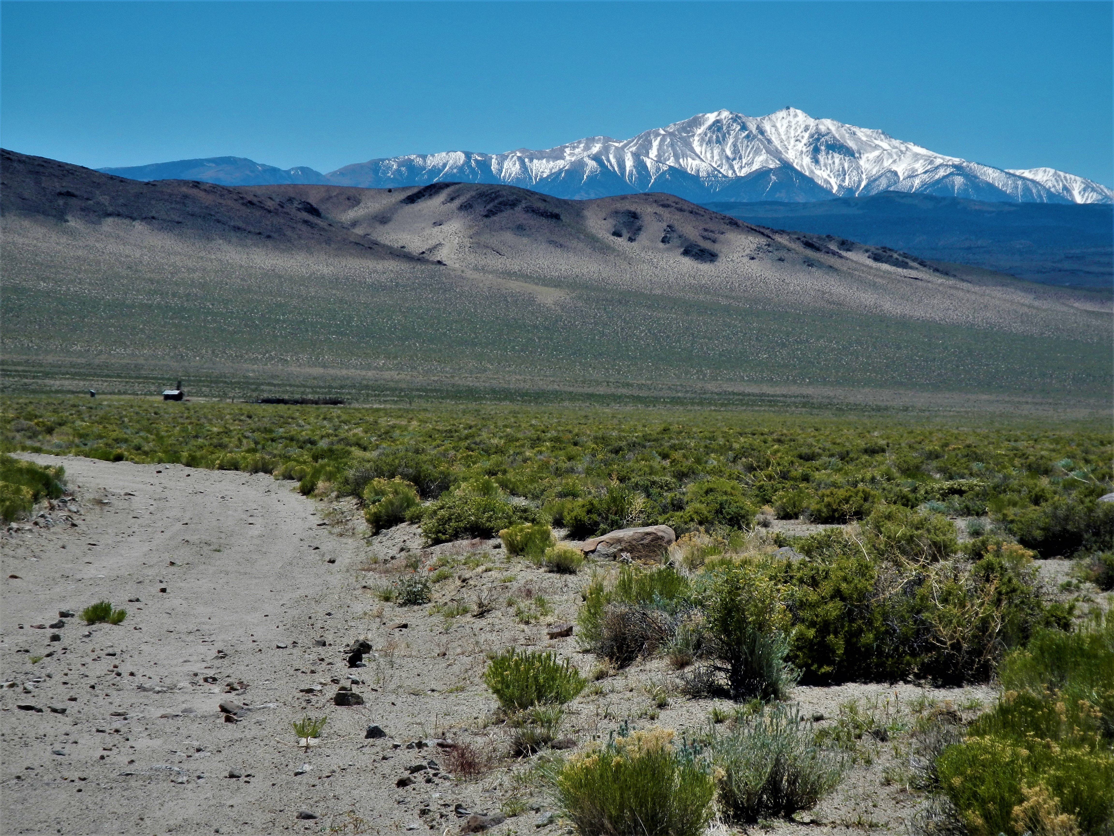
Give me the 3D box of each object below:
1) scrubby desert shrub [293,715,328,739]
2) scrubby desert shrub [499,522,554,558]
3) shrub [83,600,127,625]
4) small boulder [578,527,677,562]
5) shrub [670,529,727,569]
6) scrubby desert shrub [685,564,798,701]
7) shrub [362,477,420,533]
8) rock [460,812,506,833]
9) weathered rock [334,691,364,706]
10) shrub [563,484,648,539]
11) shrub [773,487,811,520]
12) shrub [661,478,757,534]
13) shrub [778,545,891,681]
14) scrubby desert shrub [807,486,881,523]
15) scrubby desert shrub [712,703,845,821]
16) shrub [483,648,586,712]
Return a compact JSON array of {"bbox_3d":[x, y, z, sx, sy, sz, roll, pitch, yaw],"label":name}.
[{"bbox_3d":[-1.139,1.428,16.139,0.160,0.116,0.144,0,0,0],"label":"scrubby desert shrub"},{"bbox_3d":[-0.280,1.119,32.218,0.504,0.328,0.451,0,0,0],"label":"scrubby desert shrub"},{"bbox_3d":[-3.135,1.345,24.251,0.307,0.164,0.245,0,0,0],"label":"shrub"},{"bbox_3d":[0.633,1.126,31.302,0.854,0.334,0.551,0,0,0],"label":"small boulder"},{"bbox_3d":[1.198,1.117,29.808,0.481,0.341,0.433,0,0,0],"label":"shrub"},{"bbox_3d":[0.923,1.075,17.584,0.567,0.675,0.539,0,0,0],"label":"scrubby desert shrub"},{"bbox_3d":[-1.790,0.935,37.868,0.620,0.601,0.585,0,0,0],"label":"shrub"},{"bbox_3d":[-0.266,1.462,12.669,0.163,0.065,0.122,0,0,0],"label":"rock"},{"bbox_3d":[-1.060,1.431,17.915,0.160,0.081,0.128,0,0,0],"label":"weathered rock"},{"bbox_3d":[0.498,0.961,35.871,0.863,0.569,0.777,0,0,0],"label":"shrub"},{"bbox_3d":[2.764,1.009,41.267,0.440,0.389,0.417,0,0,0],"label":"shrub"},{"bbox_3d":[1.625,0.940,37.531,1.024,0.605,0.863,0,0,0],"label":"shrub"},{"bbox_3d":[1.523,1.086,19.247,0.645,0.735,0.560,0,0,0],"label":"shrub"},{"bbox_3d":[3.324,1.002,40.594,0.856,0.415,0.728,0,0,0],"label":"scrubby desert shrub"},{"bbox_3d":[0.829,1.288,13.125,0.495,0.443,0.440,0,0,0],"label":"scrubby desert shrub"},{"bbox_3d":[-0.113,1.308,17.517,0.508,0.317,0.453,0,0,0],"label":"shrub"}]

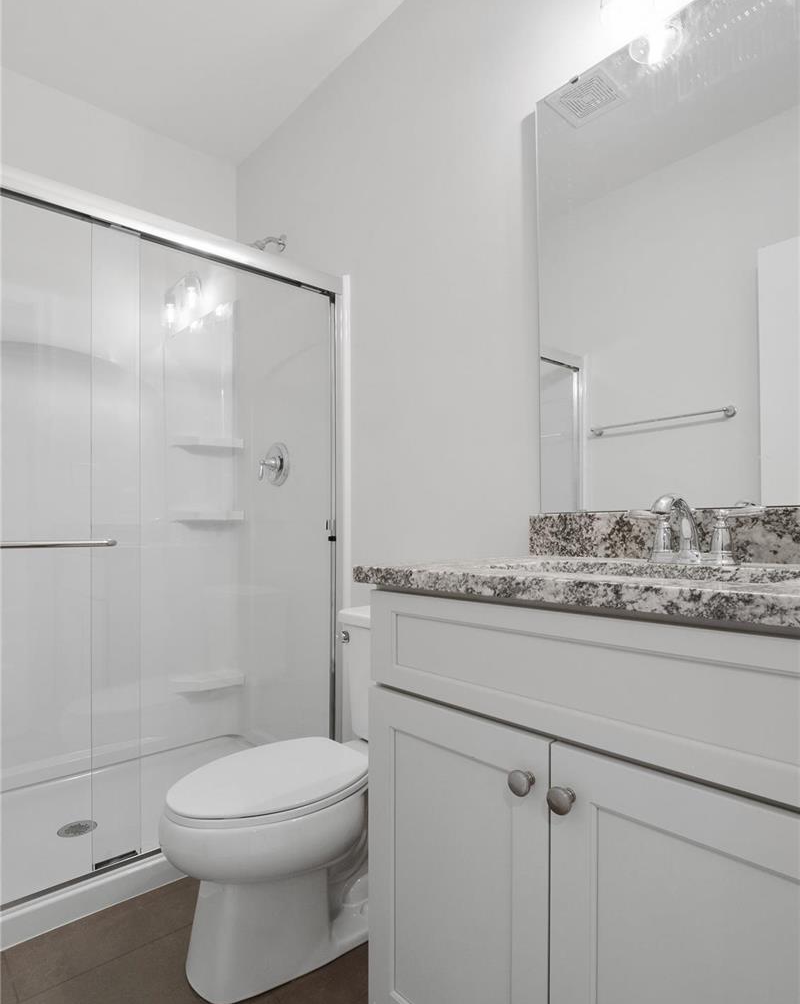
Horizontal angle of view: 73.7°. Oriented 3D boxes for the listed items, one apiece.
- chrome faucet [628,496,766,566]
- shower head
[{"bbox_3d":[0.511,0.051,0.970,0.175,0.130,0.235,3,-4,-44],"label":"chrome faucet"},{"bbox_3d":[-0.582,-1.083,2.258,0.195,0.130,0.080,3,-4,-44],"label":"shower head"}]

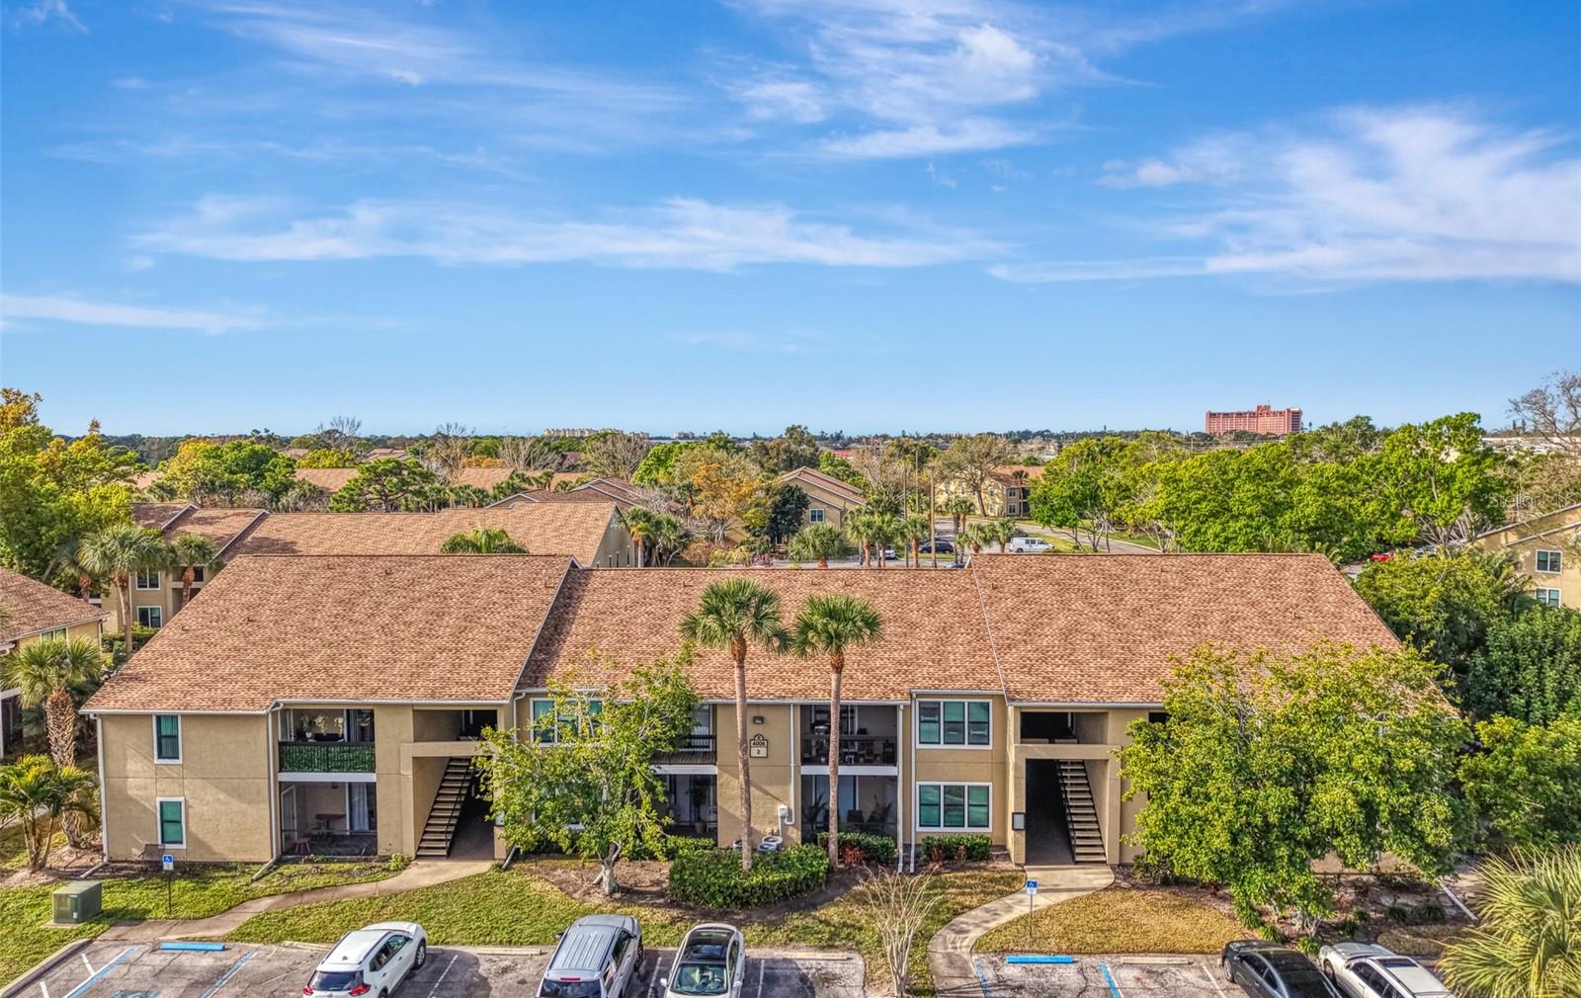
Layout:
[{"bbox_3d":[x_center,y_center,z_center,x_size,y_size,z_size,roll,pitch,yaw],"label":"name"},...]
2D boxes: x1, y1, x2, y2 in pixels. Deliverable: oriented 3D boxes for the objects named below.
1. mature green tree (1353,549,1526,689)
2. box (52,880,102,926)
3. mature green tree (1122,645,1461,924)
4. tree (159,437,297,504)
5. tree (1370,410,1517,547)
[{"bbox_3d":[30.655,6.888,51.970,7.500,8.700,7.500,0,3,0],"label":"mature green tree"},{"bbox_3d":[-22.110,12.511,33.978,0.860,0.920,0.870,0,3,3],"label":"box"},{"bbox_3d":[13.993,8.063,30.218,9.300,8.100,8.500,0,3,0],"label":"mature green tree"},{"bbox_3d":[-62.999,0.326,122.212,14.200,13.900,14.000,0,3,0],"label":"tree"},{"bbox_3d":[82.022,-1.959,138.115,15.800,17.664,15.300,0,3,0],"label":"tree"}]

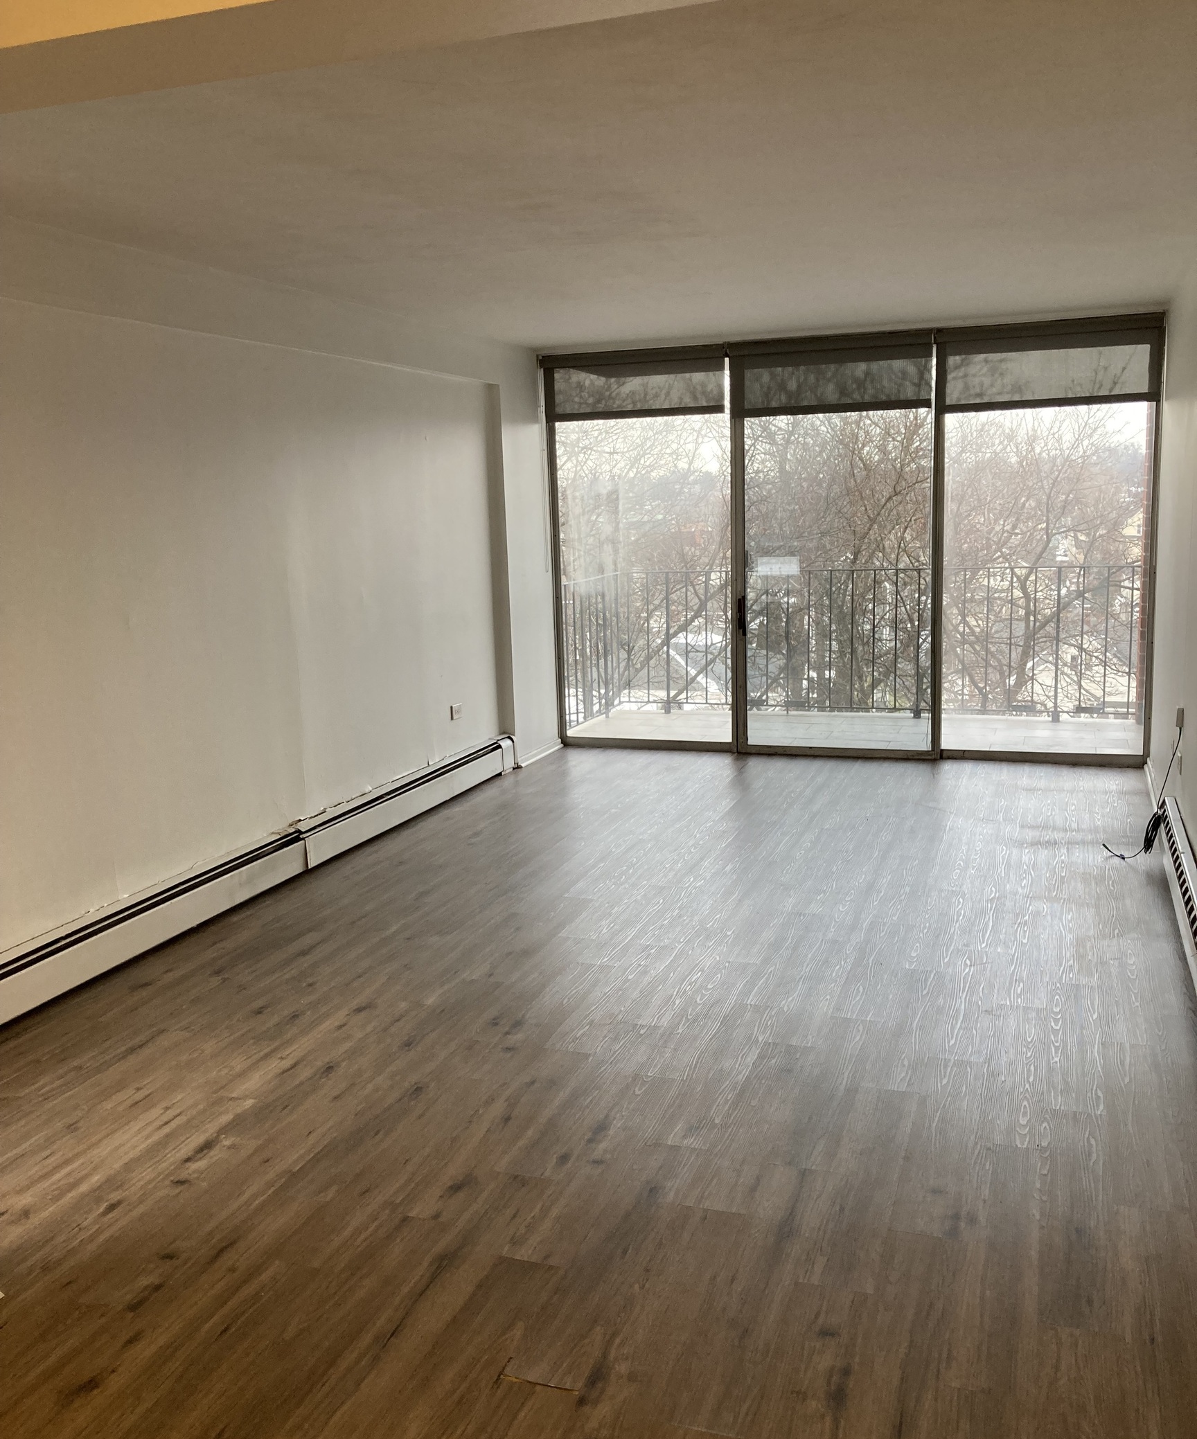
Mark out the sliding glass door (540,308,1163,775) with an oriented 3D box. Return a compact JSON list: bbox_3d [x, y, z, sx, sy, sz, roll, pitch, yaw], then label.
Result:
[{"bbox_3d":[1.373,-0.989,7.616,3.517,2.440,0.120,2,10,19],"label":"sliding glass door"}]

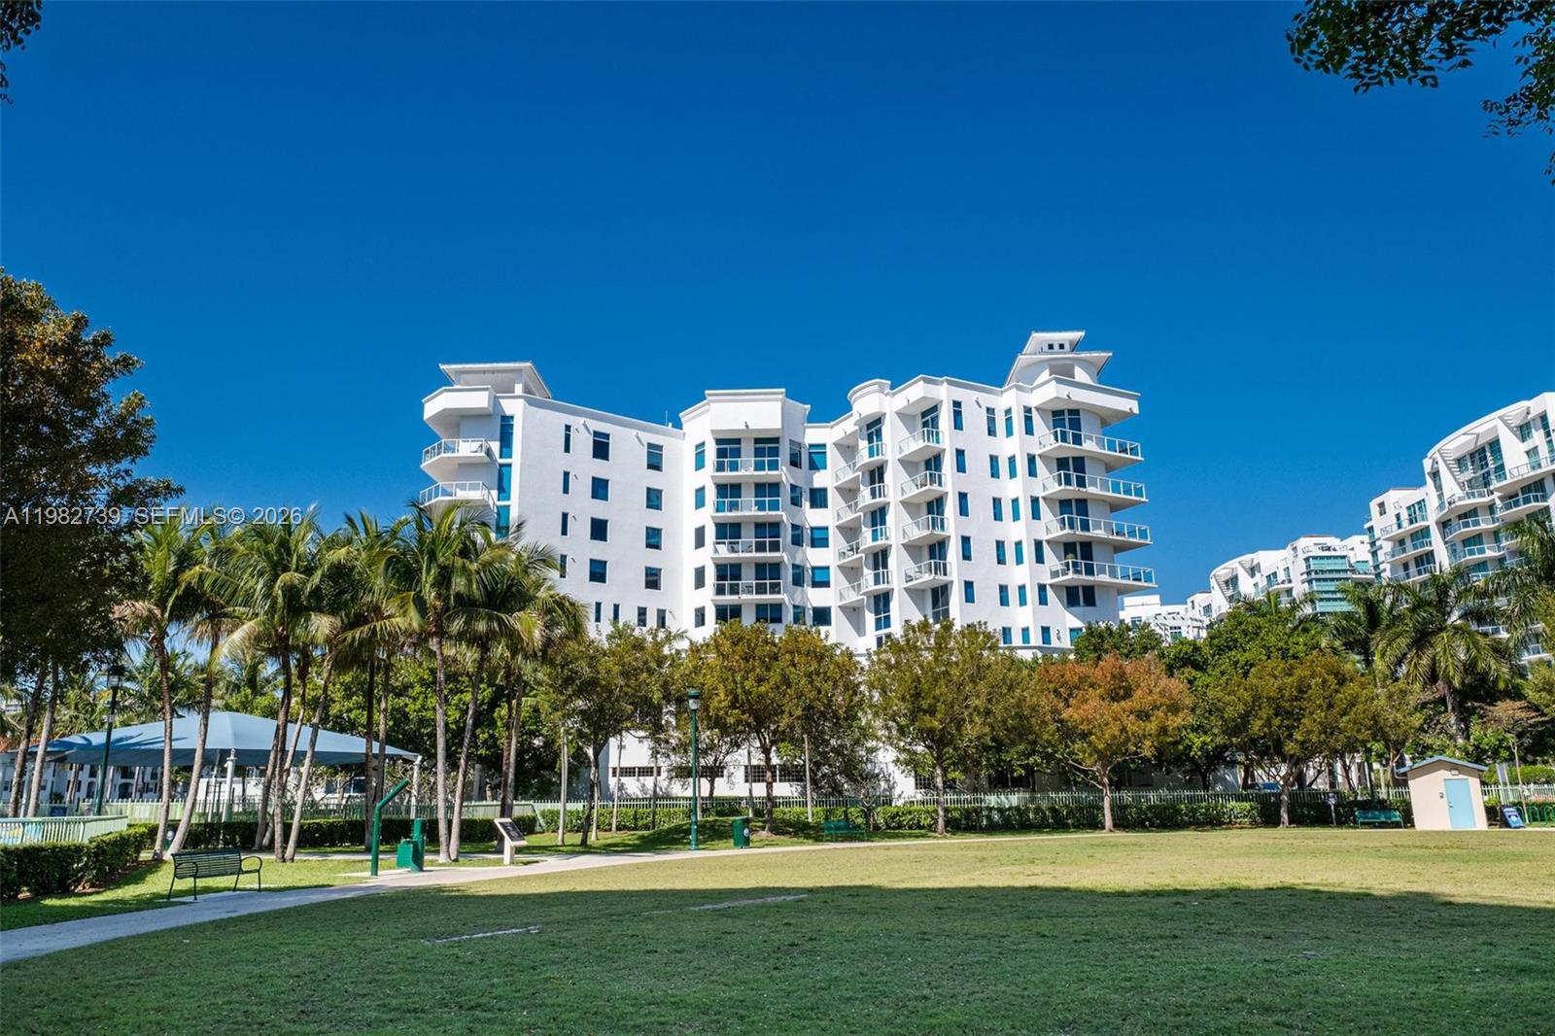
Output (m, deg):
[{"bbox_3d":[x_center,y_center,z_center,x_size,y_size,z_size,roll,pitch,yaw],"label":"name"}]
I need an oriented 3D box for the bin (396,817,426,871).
[{"bbox_3d":[-9.827,8.719,27.757,0.800,1.385,0.600,-4,-14,11],"label":"bin"}]

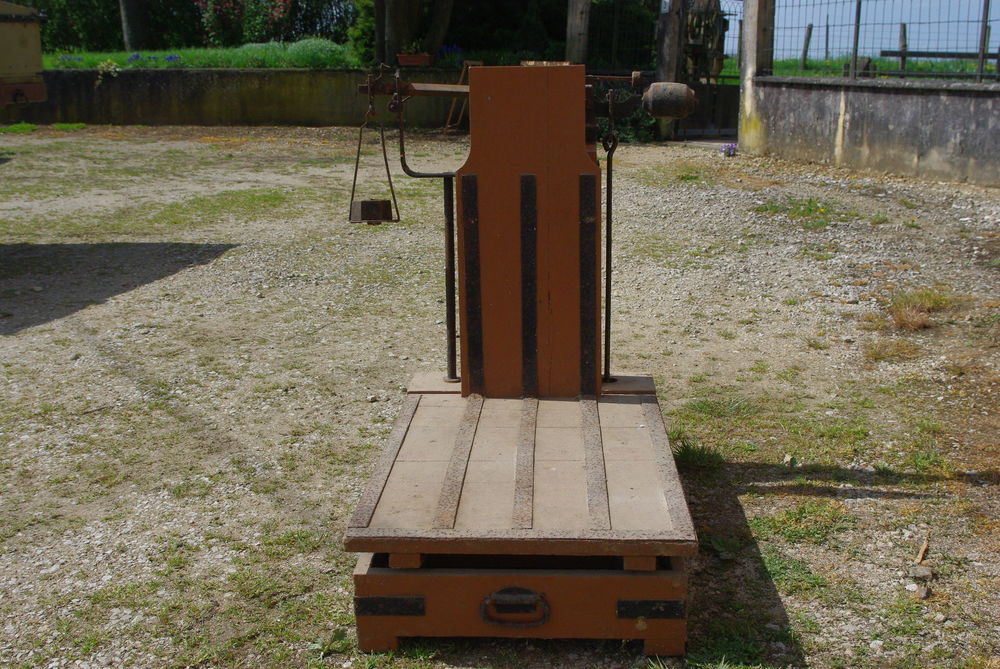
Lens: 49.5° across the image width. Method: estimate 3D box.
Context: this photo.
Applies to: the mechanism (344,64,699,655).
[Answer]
[{"bbox_3d":[0.032,-0.035,2.390,0.886,1.076,1.011,0,15,3],"label":"mechanism"}]

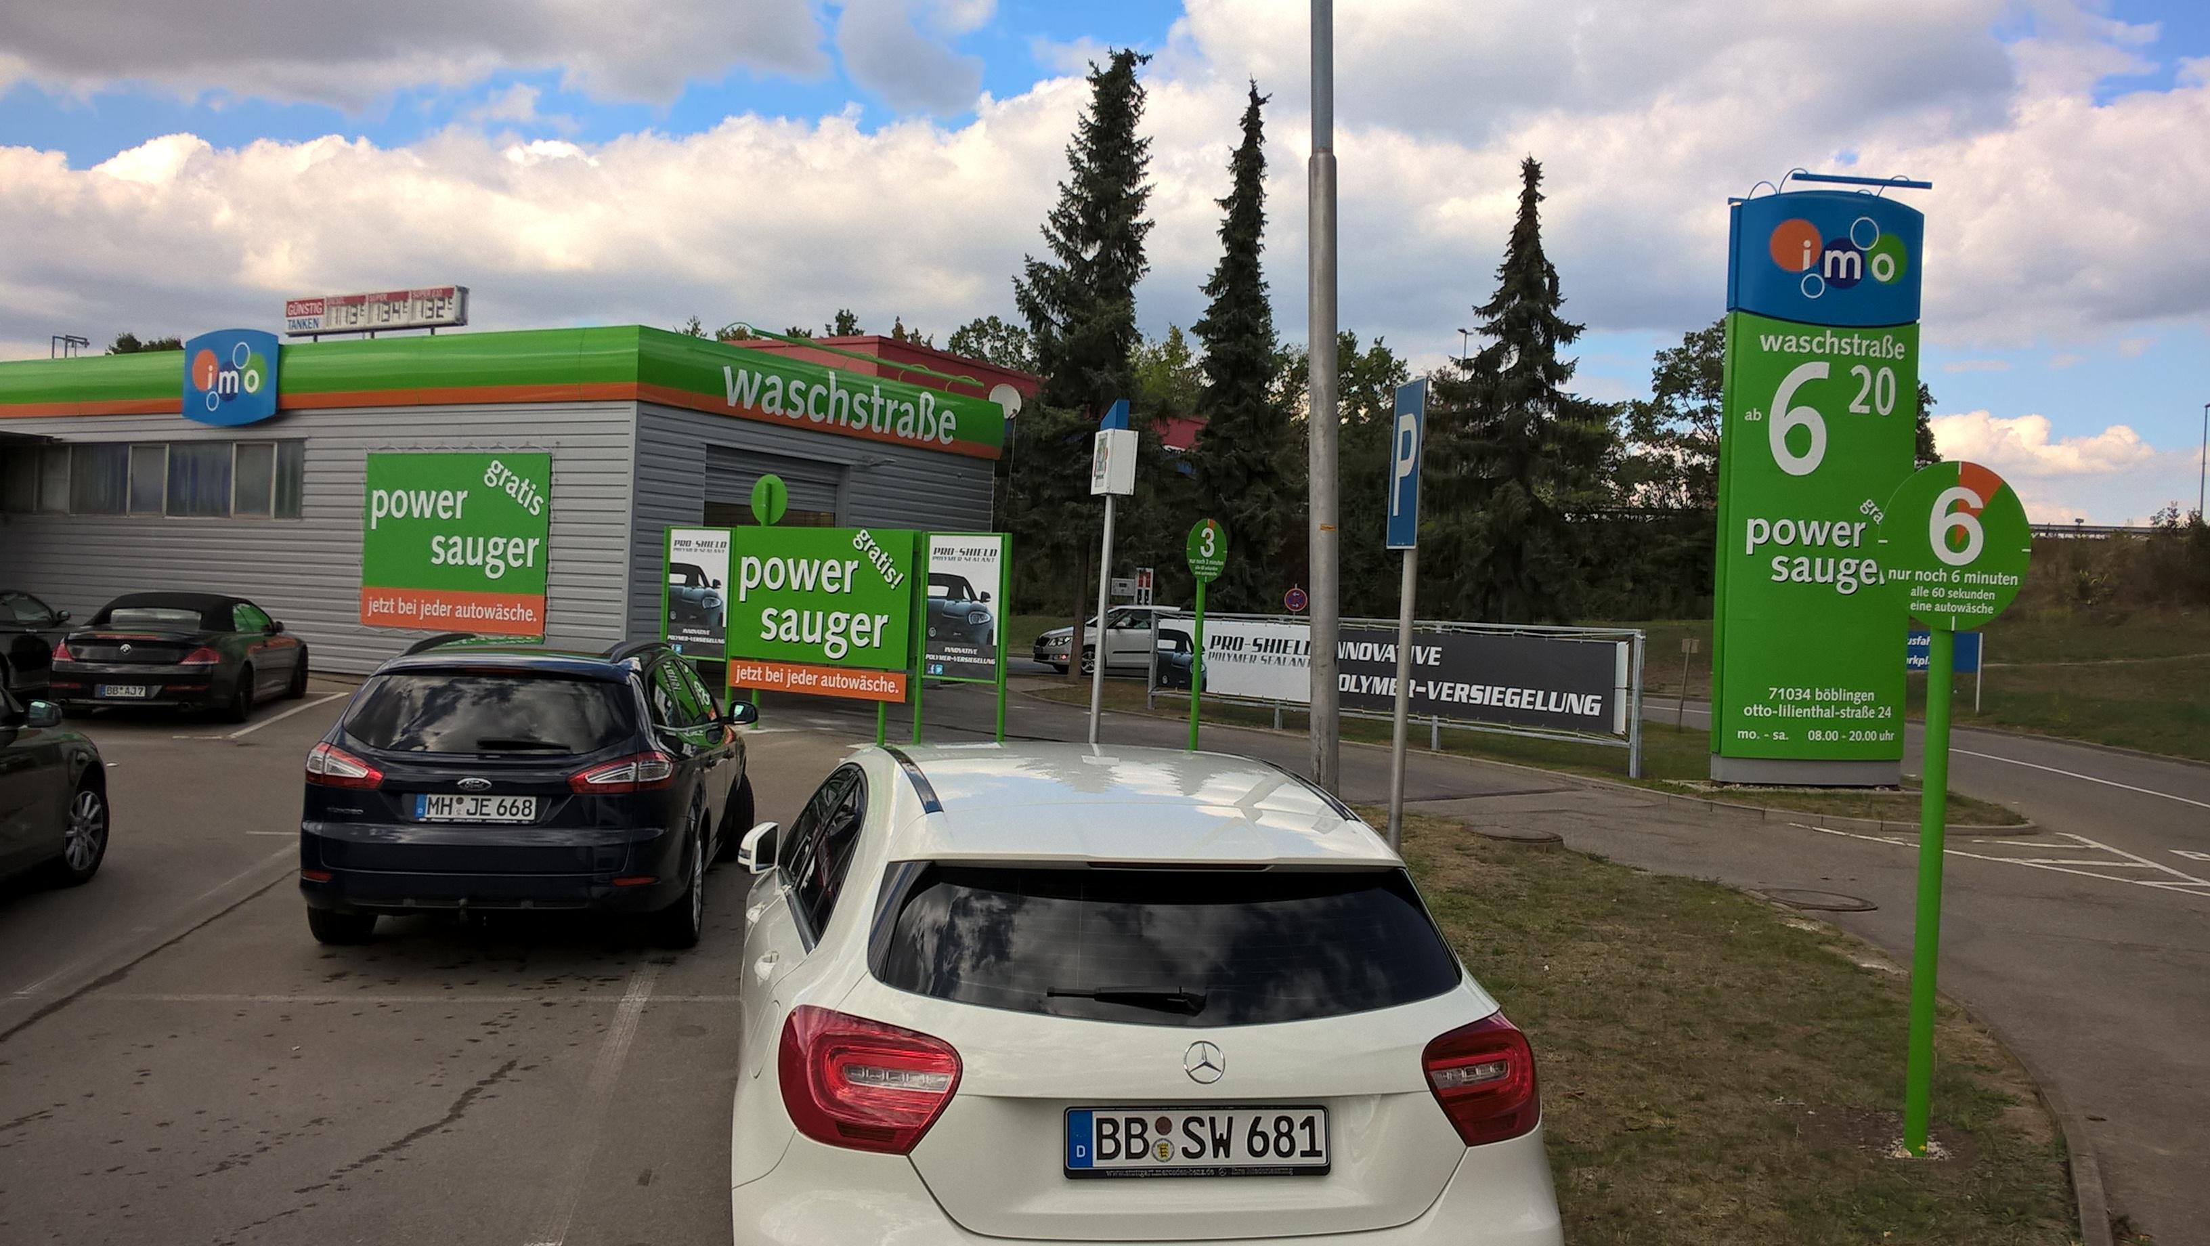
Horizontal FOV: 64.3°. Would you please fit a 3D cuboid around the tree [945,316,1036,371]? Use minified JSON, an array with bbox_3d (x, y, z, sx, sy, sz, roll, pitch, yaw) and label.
[{"bbox_3d":[-4.179,-5.381,65.000,5.500,12.004,5.500,3,0,0],"label":"tree"}]

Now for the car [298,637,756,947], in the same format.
[{"bbox_3d":[-3.135,0.847,10.225,1.920,1.510,4.820,3,0,-8],"label":"car"}]

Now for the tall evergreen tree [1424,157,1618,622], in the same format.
[{"bbox_3d":[9.915,-4.703,42.000,4.600,12.804,4.600,3,0,0],"label":"tall evergreen tree"}]

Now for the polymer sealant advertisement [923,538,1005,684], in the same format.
[{"bbox_3d":[-1.542,-0.169,19.587,1.125,1.645,0.100,3,0,31],"label":"polymer sealant advertisement"}]

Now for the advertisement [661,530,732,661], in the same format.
[{"bbox_3d":[-4.984,-0.369,21.660,1.087,1.599,0.100,3,0,31],"label":"advertisement"}]

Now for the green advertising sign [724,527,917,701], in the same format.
[{"bbox_3d":[-3.290,-0.131,20.514,2.647,1.931,0.130,3,0,31],"label":"green advertising sign"}]

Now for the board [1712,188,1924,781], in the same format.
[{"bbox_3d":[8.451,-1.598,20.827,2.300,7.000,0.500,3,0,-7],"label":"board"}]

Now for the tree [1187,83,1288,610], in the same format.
[{"bbox_3d":[2.853,-5.143,38.000,2.400,13.090,2.400,3,0,0],"label":"tree"}]

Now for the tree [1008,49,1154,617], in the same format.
[{"bbox_3d":[-0.379,-5.356,36.800,3.400,13.297,3.400,3,0,0],"label":"tree"}]

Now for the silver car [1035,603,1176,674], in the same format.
[{"bbox_3d":[0.368,0.471,41.804,4.150,1.570,1.700,2,0,-26],"label":"silver car"}]

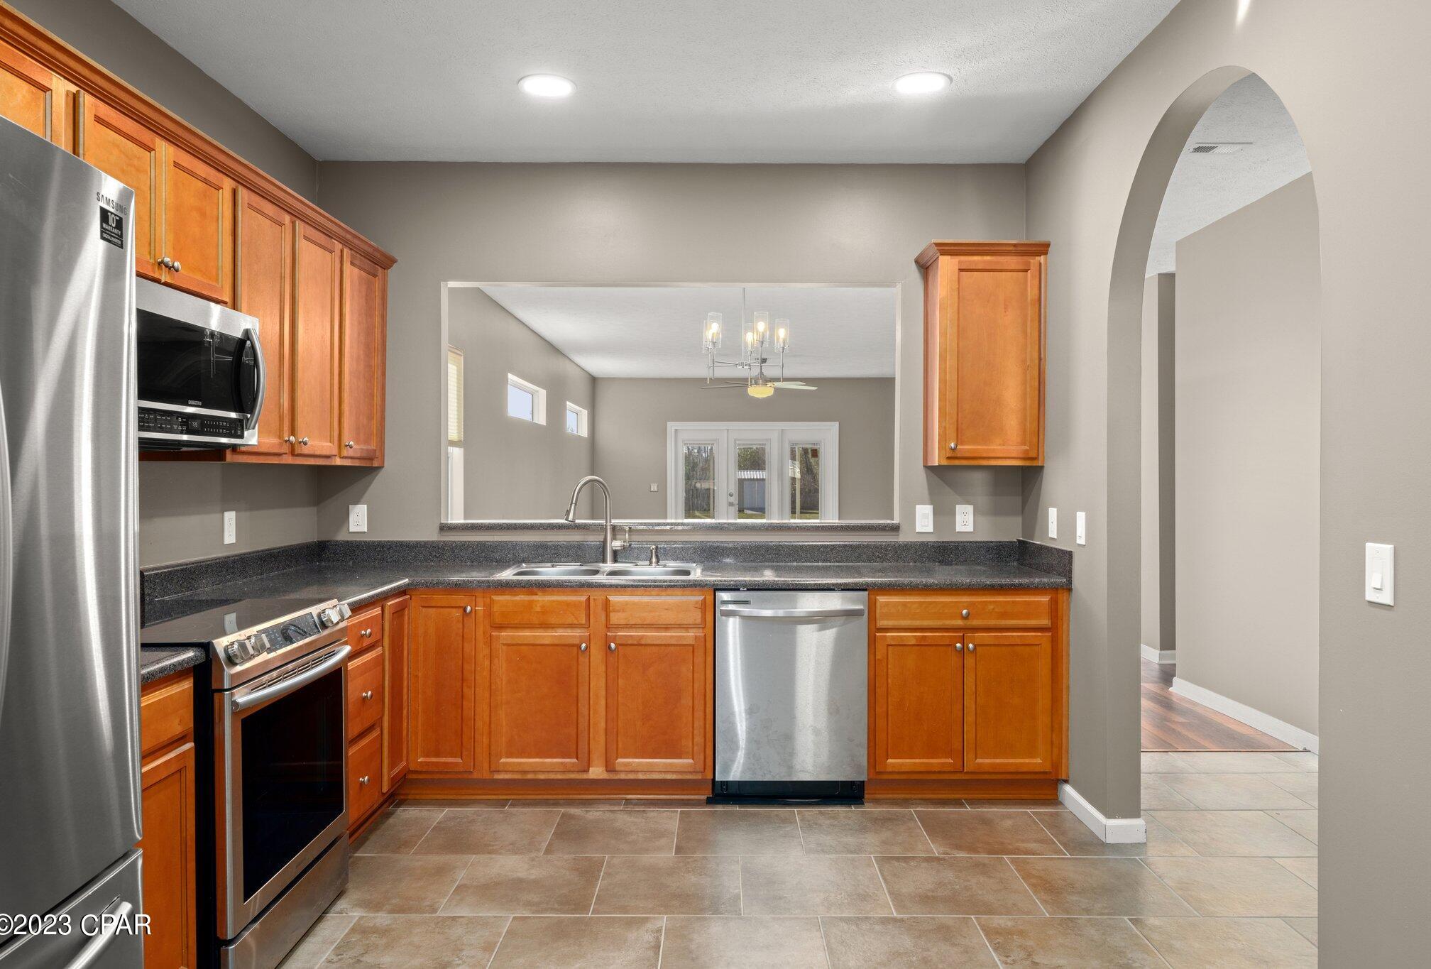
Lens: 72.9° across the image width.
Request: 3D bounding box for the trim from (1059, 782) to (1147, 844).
[{"bbox_3d":[1.492,1.257,3.753,0.171,0.090,0.477,0,1,0],"label":"trim"}]

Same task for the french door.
[{"bbox_3d":[0.573,0.104,14.679,2.577,2.083,0.151,0,1,0],"label":"french door"}]

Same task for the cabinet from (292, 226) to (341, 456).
[{"bbox_3d":[-1.678,-0.538,3.708,0.334,0.894,0.452,0,1,0],"label":"cabinet"}]

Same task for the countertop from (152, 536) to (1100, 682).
[{"bbox_3d":[-0.211,0.347,3.156,3.233,0.152,2.603,0,1,0],"label":"countertop"}]

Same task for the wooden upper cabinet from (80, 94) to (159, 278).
[{"bbox_3d":[-1.683,-0.750,2.495,0.334,0.427,0.354,0,1,0],"label":"wooden upper cabinet"}]

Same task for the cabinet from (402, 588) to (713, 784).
[{"bbox_3d":[-0.624,0.806,4.155,1.237,0.788,0.615,0,1,0],"label":"cabinet"}]

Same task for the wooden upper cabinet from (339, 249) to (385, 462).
[{"bbox_3d":[-1.676,-0.542,4.188,0.334,0.899,0.487,0,1,0],"label":"wooden upper cabinet"}]

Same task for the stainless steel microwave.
[{"bbox_3d":[-1.629,-0.312,2.673,0.437,0.422,0.759,0,1,0],"label":"stainless steel microwave"}]

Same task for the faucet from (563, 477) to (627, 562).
[{"bbox_3d":[-0.531,0.162,4.283,0.260,0.397,0.130,0,1,-38],"label":"faucet"}]

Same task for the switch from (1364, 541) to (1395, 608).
[{"bbox_3d":[1.400,0.188,2.046,0.012,0.124,0.081,0,1,0],"label":"switch"}]

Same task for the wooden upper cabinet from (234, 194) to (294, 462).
[{"bbox_3d":[-1.661,-0.512,3.213,0.329,0.860,0.420,0,1,0],"label":"wooden upper cabinet"}]

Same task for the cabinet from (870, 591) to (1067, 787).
[{"bbox_3d":[1.006,0.810,4.152,0.792,0.791,0.615,0,1,0],"label":"cabinet"}]

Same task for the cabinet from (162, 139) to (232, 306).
[{"bbox_3d":[-1.662,-0.743,2.803,0.329,0.400,0.385,0,1,0],"label":"cabinet"}]

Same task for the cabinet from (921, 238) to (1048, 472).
[{"bbox_3d":[1.182,-0.558,4.310,0.487,0.955,0.354,0,1,0],"label":"cabinet"}]

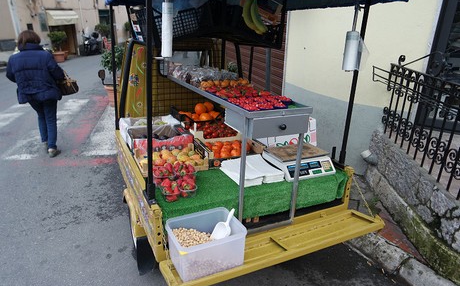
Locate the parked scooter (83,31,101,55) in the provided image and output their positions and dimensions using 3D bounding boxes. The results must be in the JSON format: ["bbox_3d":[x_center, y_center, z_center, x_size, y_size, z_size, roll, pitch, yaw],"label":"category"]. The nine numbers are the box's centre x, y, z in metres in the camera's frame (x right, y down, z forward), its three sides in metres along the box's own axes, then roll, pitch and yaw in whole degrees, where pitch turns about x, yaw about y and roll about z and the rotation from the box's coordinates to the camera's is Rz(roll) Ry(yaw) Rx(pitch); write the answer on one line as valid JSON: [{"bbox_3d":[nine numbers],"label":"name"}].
[{"bbox_3d":[-8.046,-5.867,17.800,0.740,1.350,1.950,2,20,0],"label":"parked scooter"}]

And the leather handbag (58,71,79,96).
[{"bbox_3d":[-2.121,-0.783,4.000,0.165,0.310,0.300,19,25,39],"label":"leather handbag"}]

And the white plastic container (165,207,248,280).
[{"bbox_3d":[-0.119,0.482,1.474,0.325,0.178,0.247,-8,22,-25],"label":"white plastic container"}]

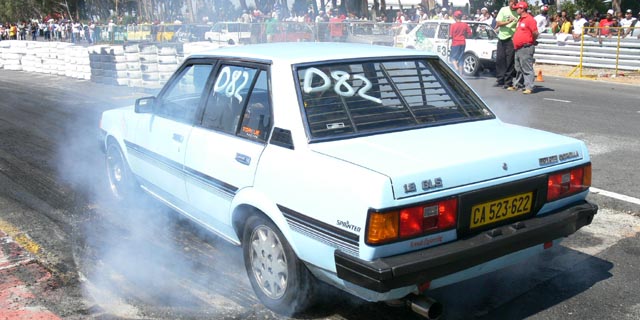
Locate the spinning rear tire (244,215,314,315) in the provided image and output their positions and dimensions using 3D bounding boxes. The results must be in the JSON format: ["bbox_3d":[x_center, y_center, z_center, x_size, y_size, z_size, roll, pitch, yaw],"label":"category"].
[{"bbox_3d":[-0.199,0.529,3.482,0.190,0.575,0.575,-9,15,-35],"label":"spinning rear tire"}]

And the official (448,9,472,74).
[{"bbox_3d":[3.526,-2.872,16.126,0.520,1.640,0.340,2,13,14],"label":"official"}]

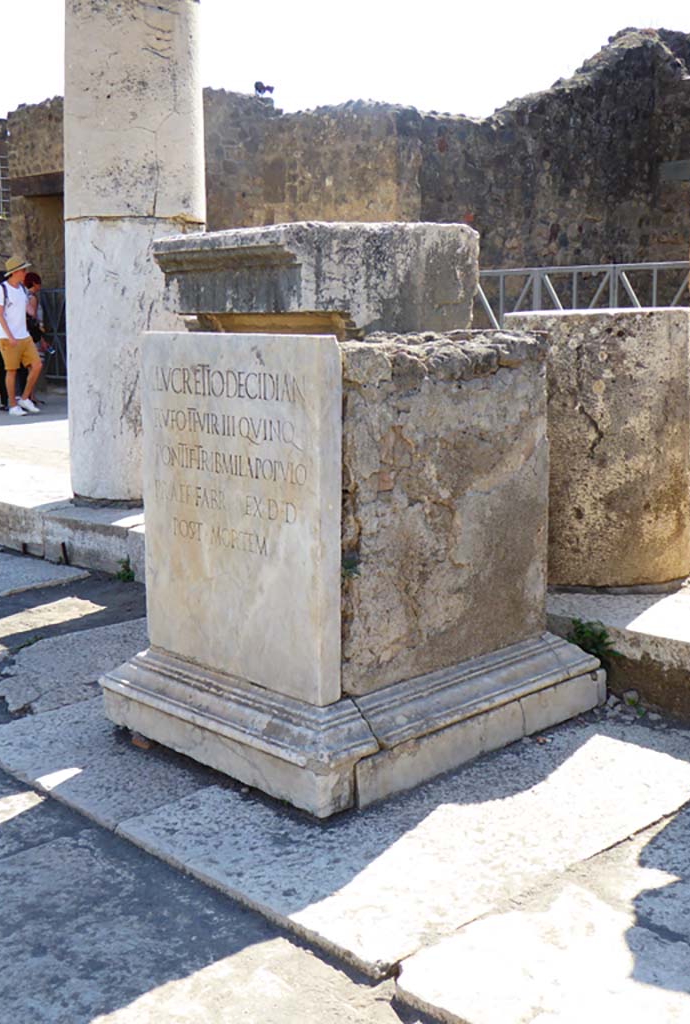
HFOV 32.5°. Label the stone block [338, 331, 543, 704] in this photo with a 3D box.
[{"bbox_3d":[0.062,-0.091,4.339,1.097,1.142,0.884,-10,14,-44],"label":"stone block"}]

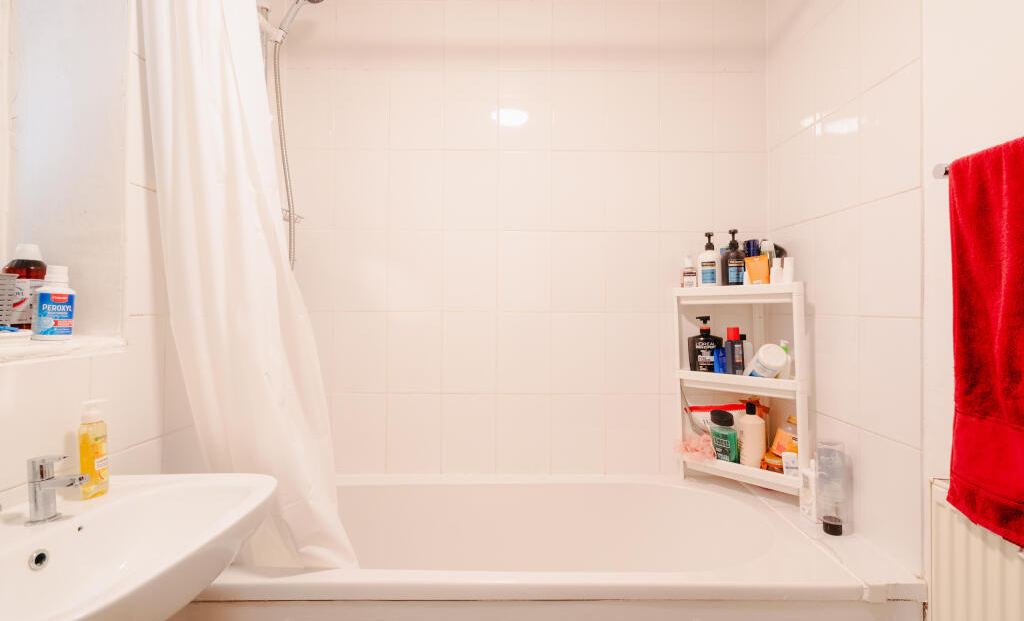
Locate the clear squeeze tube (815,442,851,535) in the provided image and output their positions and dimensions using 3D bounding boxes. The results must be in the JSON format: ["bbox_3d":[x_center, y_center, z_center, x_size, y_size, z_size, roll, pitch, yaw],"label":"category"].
[{"bbox_3d":[0.891,0.495,1.268,0.079,0.241,0.057,0,0,7],"label":"clear squeeze tube"}]

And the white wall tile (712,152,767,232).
[{"bbox_3d":[0.858,-0.441,1.716,0.201,0.302,0.014,0,0,0],"label":"white wall tile"}]

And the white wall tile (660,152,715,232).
[{"bbox_3d":[0.647,-0.438,1.693,0.199,0.298,0.010,0,0,0],"label":"white wall tile"}]

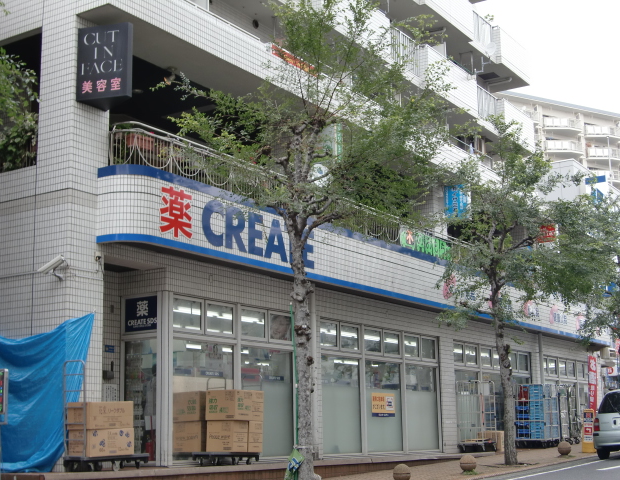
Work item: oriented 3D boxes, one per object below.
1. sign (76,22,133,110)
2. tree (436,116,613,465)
[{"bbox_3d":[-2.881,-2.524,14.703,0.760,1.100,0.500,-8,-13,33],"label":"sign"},{"bbox_3d":[4.407,0.921,21.183,3.500,7.300,3.500,-8,-13,33],"label":"tree"}]

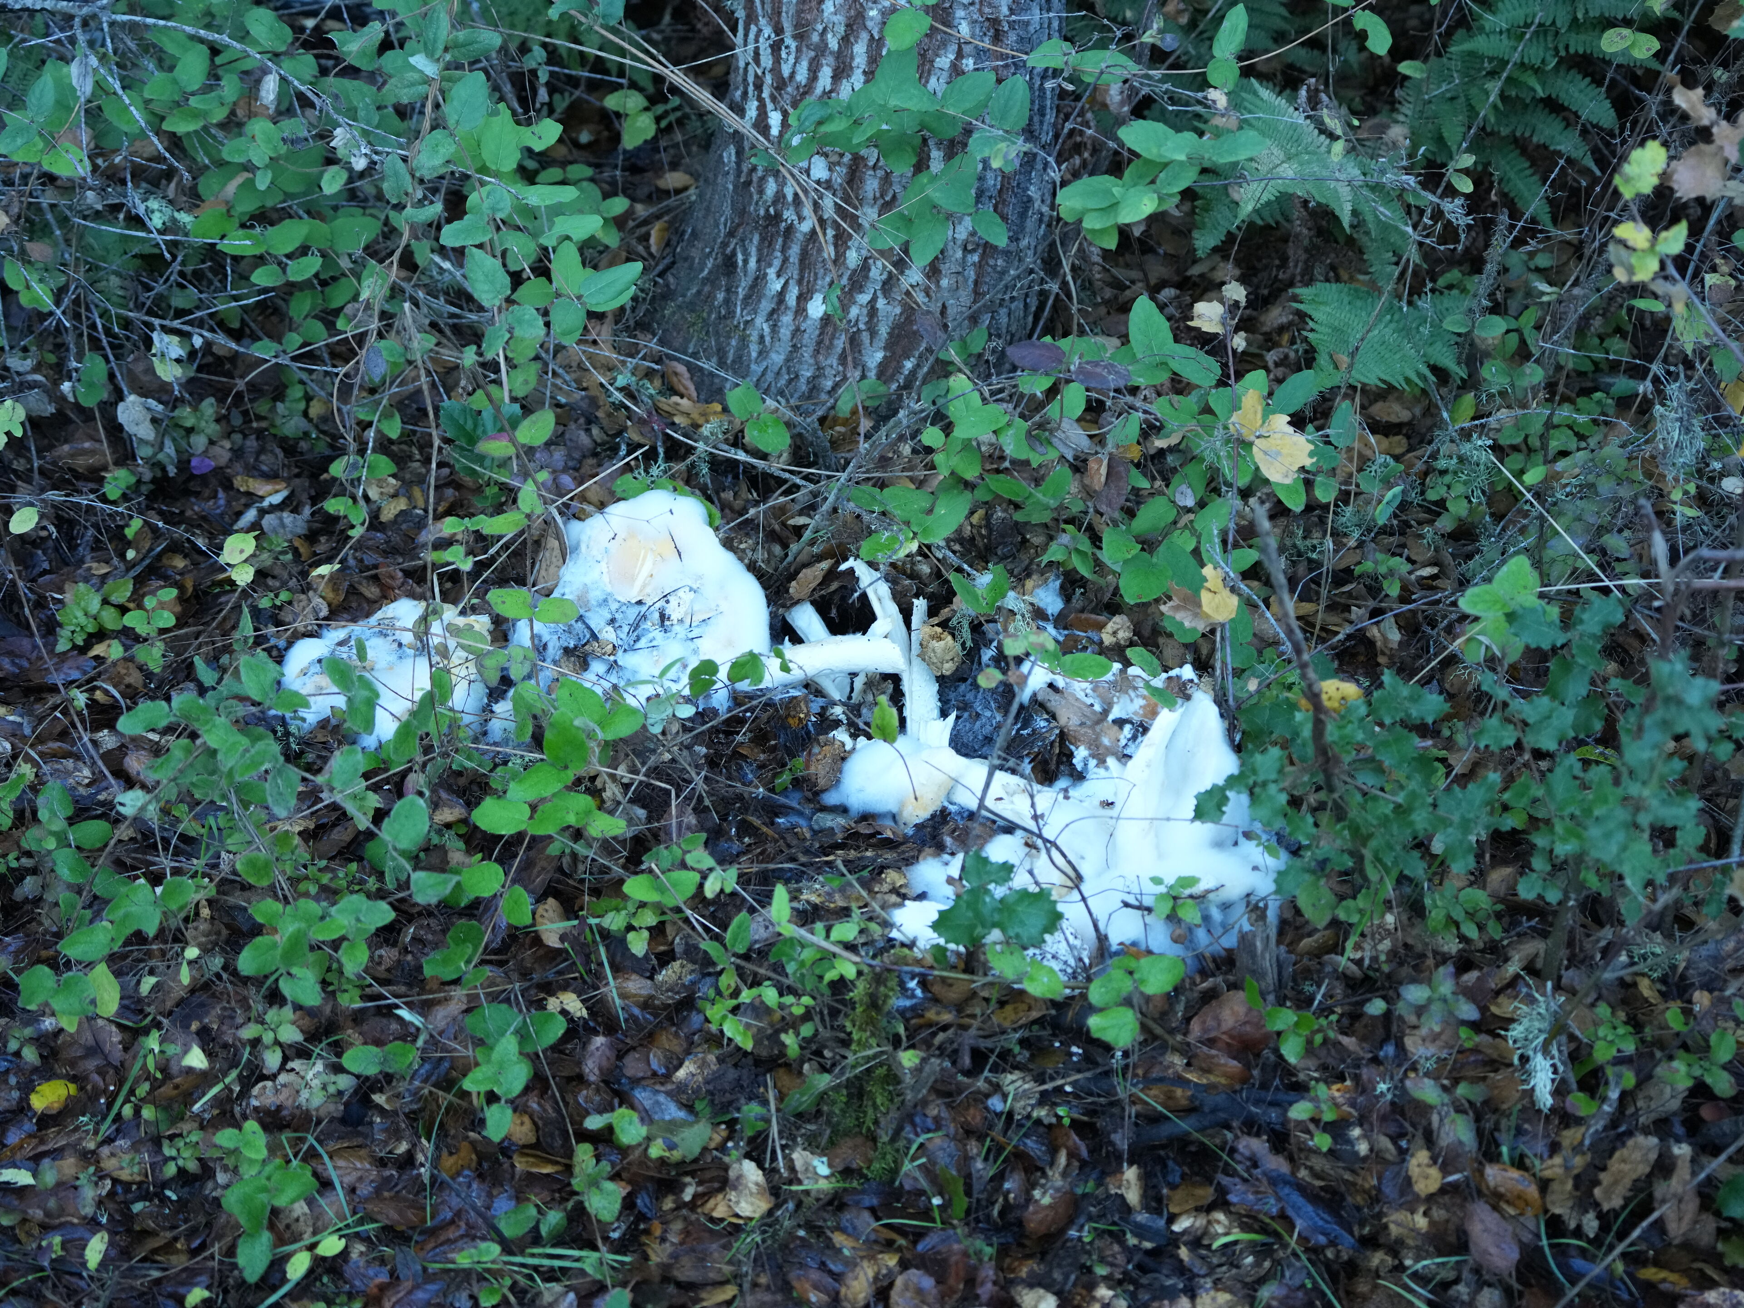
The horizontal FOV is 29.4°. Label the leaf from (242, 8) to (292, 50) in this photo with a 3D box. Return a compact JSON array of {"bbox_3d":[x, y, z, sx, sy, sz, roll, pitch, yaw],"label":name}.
[{"bbox_3d":[-0.565,-0.583,3.100,0.059,0.010,0.034,38,74,13],"label":"leaf"}]

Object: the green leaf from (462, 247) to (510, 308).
[{"bbox_3d":[-0.346,-0.339,2.980,0.034,0.062,0.012,-24,-11,-5],"label":"green leaf"}]

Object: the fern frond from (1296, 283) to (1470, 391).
[{"bbox_3d":[0.498,-0.308,3.273,0.200,0.050,0.194,16,41,19],"label":"fern frond"}]

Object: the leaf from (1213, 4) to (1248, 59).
[{"bbox_3d":[0.324,-0.562,3.000,0.025,0.054,0.010,12,-12,0],"label":"leaf"}]

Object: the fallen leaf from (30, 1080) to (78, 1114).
[{"bbox_3d":[-0.615,0.332,2.502,0.034,0.010,0.034,-12,37,-17],"label":"fallen leaf"}]

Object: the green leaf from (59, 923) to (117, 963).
[{"bbox_3d":[-0.557,0.206,2.360,0.042,0.010,0.032,-16,58,-10],"label":"green leaf"}]

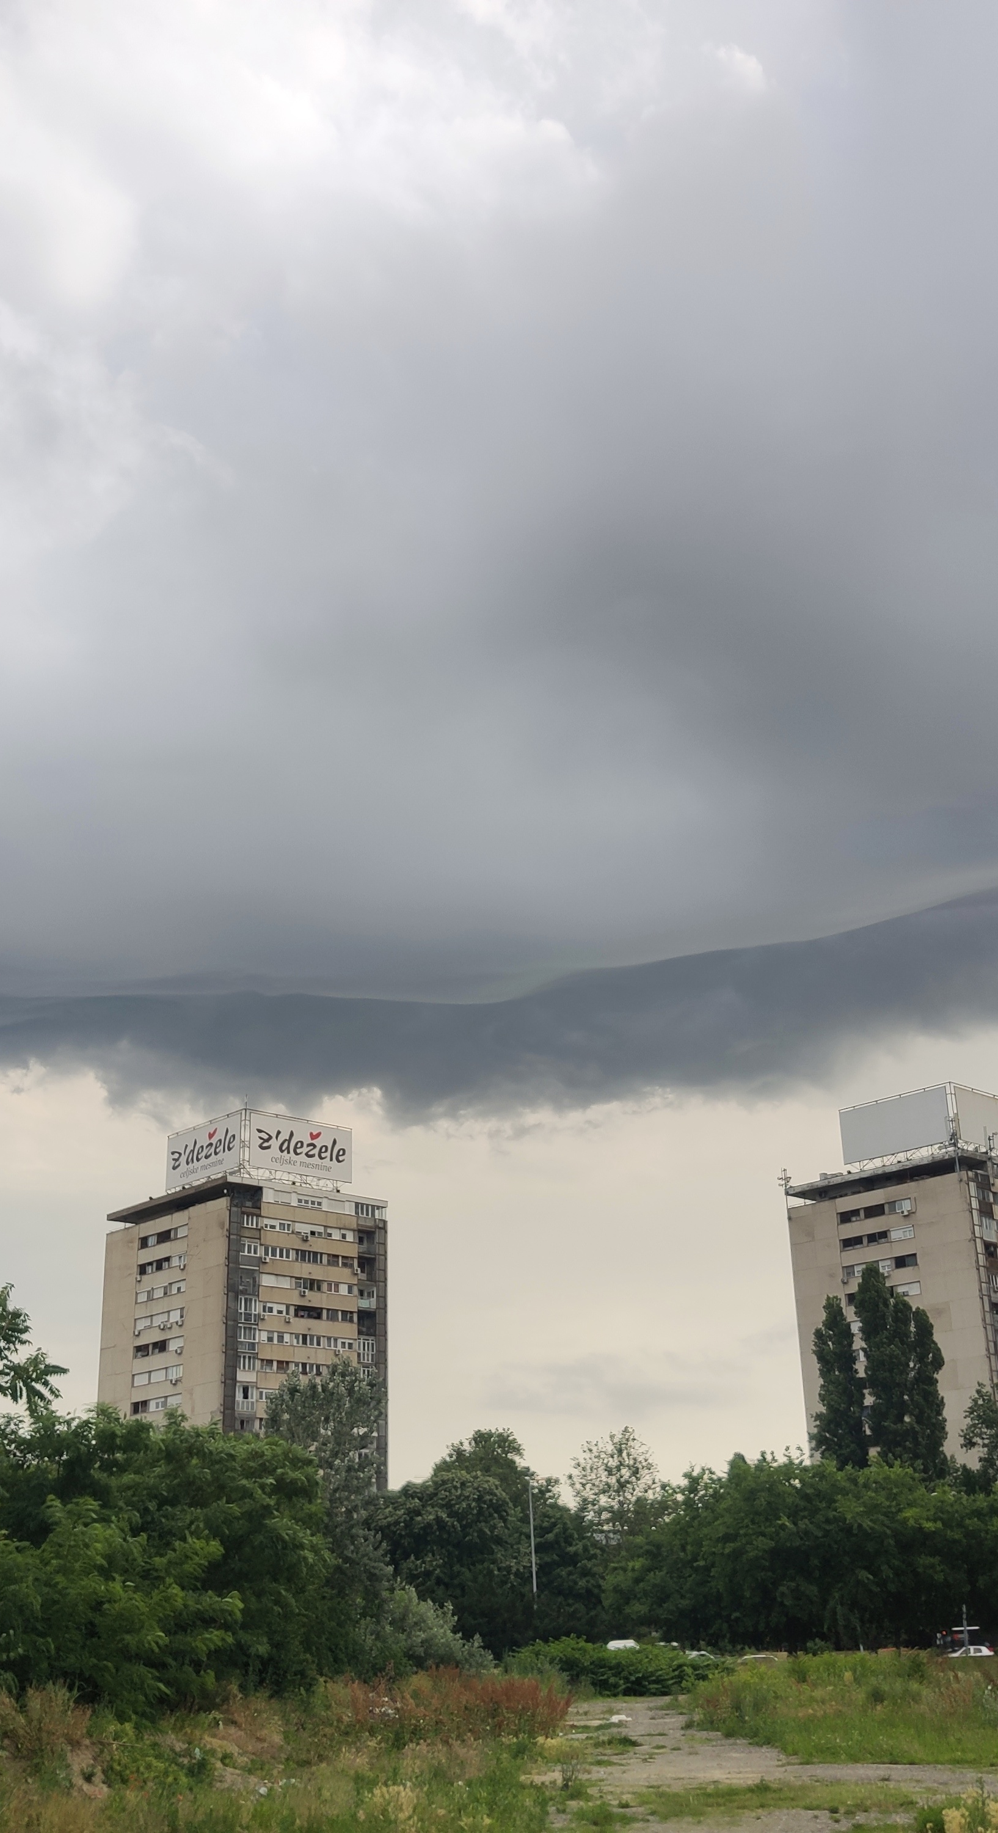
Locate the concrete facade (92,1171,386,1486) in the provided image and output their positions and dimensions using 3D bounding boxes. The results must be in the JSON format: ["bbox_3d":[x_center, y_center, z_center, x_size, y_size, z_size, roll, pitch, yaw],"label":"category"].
[{"bbox_3d":[-26.060,52.970,189.250,21.200,46.110,22.500,17,-28,-39],"label":"concrete facade"}]

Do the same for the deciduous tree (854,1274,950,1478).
[{"bbox_3d":[33.480,43.780,148.570,6.900,30.710,6.900,-6,-22,11],"label":"deciduous tree"}]

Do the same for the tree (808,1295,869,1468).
[{"bbox_3d":[28.140,45.260,149.150,4.500,28.650,4.500,-5,-21,9],"label":"tree"}]

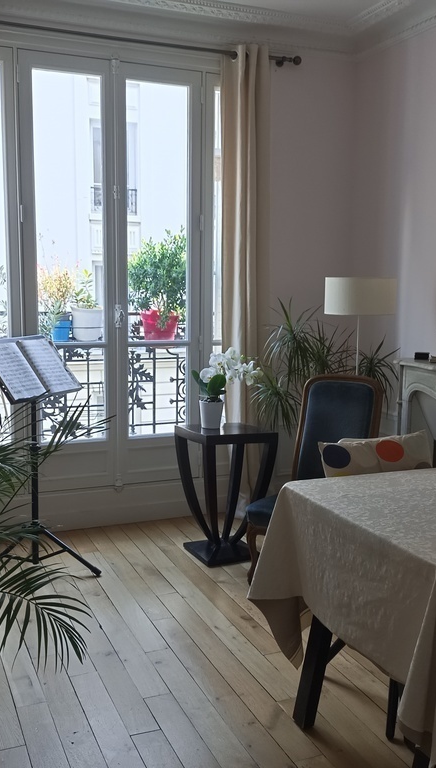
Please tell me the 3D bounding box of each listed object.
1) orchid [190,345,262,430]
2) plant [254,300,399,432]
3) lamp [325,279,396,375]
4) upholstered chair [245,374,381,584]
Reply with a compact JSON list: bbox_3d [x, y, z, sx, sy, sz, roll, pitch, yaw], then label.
[{"bbox_3d":[0.049,0.012,3.891,0.376,0.410,0.220,0,8,0],"label":"orchid"},{"bbox_3d":[0.606,0.189,4.254,0.900,1.345,0.800,0,8,0],"label":"plant"},{"bbox_3d":[0.792,0.132,4.217,0.410,1.470,0.410,-3,9,-23],"label":"lamp"},{"bbox_3d":[0.491,0.486,3.543,0.490,0.955,0.580,6,10,35],"label":"upholstered chair"}]

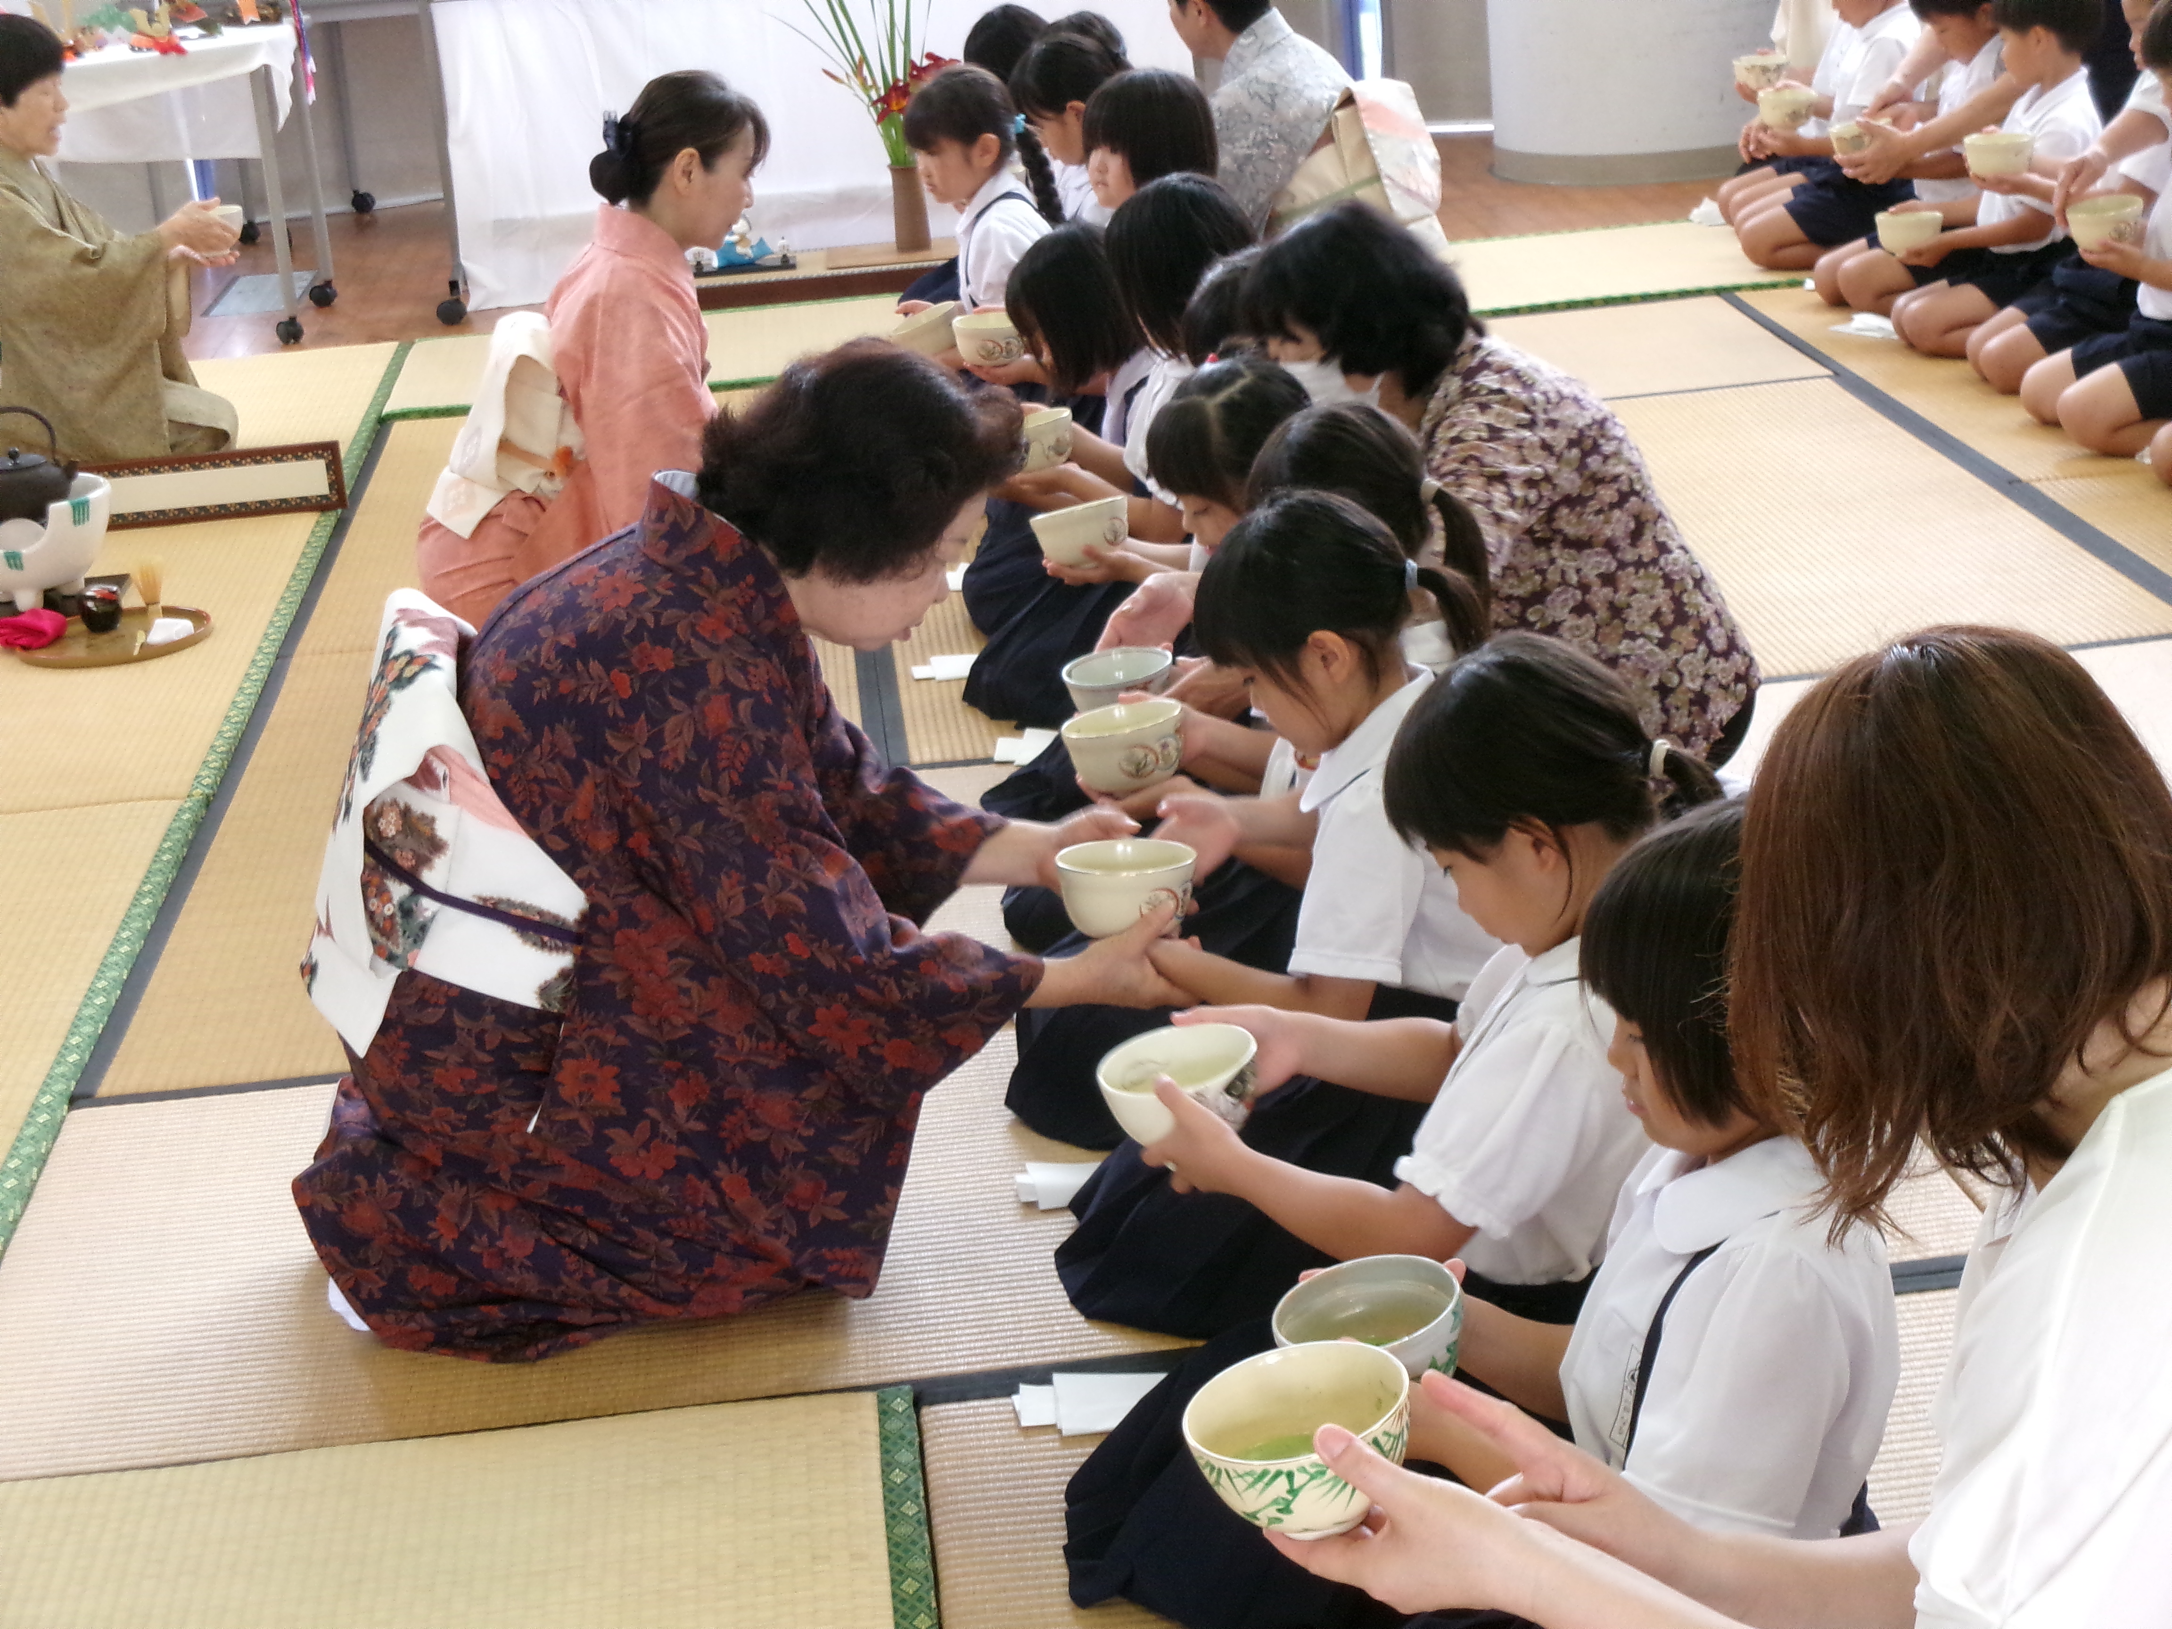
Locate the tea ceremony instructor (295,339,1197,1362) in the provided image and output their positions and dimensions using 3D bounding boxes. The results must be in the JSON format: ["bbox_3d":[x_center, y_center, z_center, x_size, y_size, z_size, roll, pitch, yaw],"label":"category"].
[{"bbox_3d":[-0.343,-0.023,3.686,0.850,0.810,0.540,-9,17,-13],"label":"tea ceremony instructor"}]

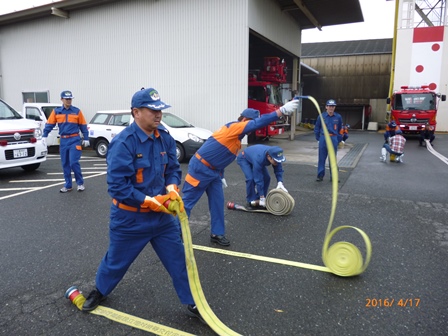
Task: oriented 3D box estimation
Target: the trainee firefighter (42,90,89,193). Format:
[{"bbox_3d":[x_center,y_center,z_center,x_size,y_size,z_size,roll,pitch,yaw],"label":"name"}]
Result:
[{"bbox_3d":[-2.809,-0.472,6.503,0.720,1.760,0.420,-2,9,-14],"label":"trainee firefighter"}]

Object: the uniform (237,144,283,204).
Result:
[{"bbox_3d":[0.520,0.117,5.194,0.620,0.860,0.480,5,10,30],"label":"uniform"}]

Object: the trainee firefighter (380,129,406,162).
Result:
[{"bbox_3d":[5.115,-0.673,10.950,0.680,0.950,0.680,1,9,2],"label":"trainee firefighter"}]

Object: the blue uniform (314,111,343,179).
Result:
[{"bbox_3d":[2.191,-0.483,7.560,0.530,1.400,0.320,1,9,9],"label":"blue uniform"}]

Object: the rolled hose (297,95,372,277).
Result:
[{"bbox_3d":[0.966,0.154,3.157,0.600,1.530,0.170,4,9,26],"label":"rolled hose"}]

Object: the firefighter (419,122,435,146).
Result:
[{"bbox_3d":[9.035,-1.509,16.352,0.620,0.980,0.660,3,9,20],"label":"firefighter"}]

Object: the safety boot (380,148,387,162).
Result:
[{"bbox_3d":[4.784,-0.385,10.870,0.120,0.400,0.270,-6,10,-35],"label":"safety boot"}]

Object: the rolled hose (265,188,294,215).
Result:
[{"bbox_3d":[0.809,0.474,5.190,0.370,0.355,0.130,5,10,27],"label":"rolled hose"}]

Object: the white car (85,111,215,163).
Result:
[{"bbox_3d":[-2.212,-1.072,11.487,4.395,1.500,1.695,4,9,20],"label":"white car"}]

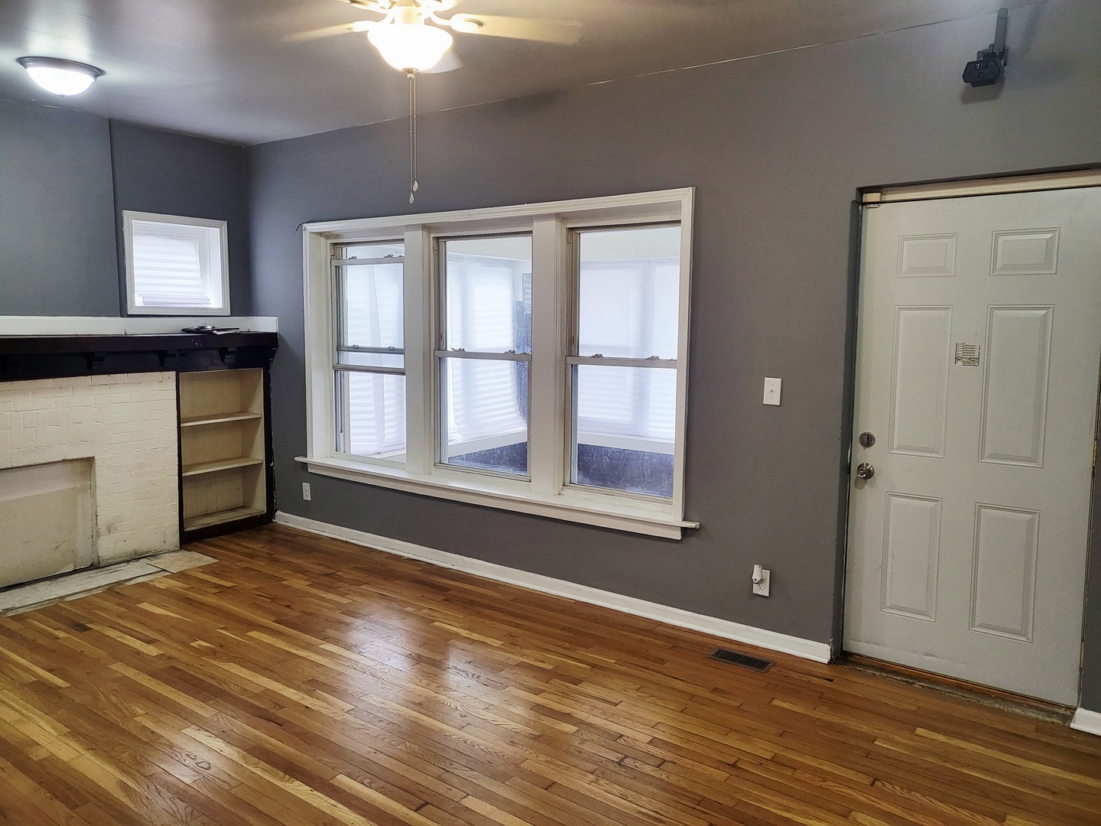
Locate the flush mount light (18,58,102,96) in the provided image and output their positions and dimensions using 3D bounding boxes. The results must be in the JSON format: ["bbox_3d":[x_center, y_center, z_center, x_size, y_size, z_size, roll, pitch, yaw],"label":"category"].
[{"bbox_3d":[-2.325,-1.578,3.938,0.370,0.138,0.370,5,8,36],"label":"flush mount light"}]

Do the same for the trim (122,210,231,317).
[{"bbox_3d":[-2.535,-0.993,5.606,0.130,0.657,0.735,5,8,36],"label":"trim"}]

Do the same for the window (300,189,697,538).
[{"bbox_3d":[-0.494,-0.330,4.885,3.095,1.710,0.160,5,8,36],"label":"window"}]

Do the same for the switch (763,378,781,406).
[{"bbox_3d":[1.013,-0.096,3.774,0.078,0.123,0.016,5,8,36],"label":"switch"}]

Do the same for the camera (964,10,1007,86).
[{"bbox_3d":[1.623,-1.370,3.091,0.130,0.290,0.130,4,8,28],"label":"camera"}]

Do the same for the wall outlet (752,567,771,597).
[{"bbox_3d":[0.994,0.796,3.891,0.078,0.124,0.016,5,8,36],"label":"wall outlet"}]

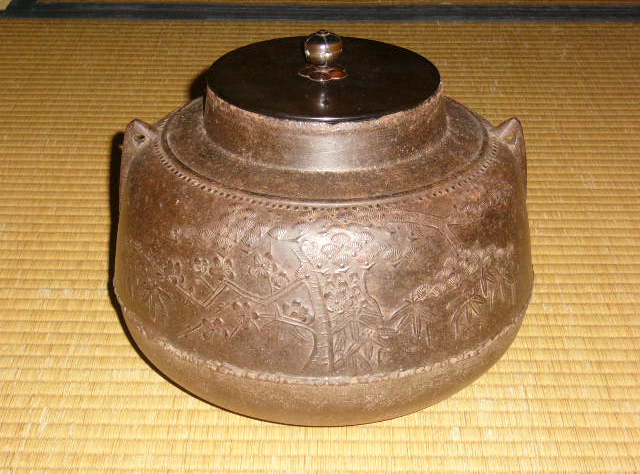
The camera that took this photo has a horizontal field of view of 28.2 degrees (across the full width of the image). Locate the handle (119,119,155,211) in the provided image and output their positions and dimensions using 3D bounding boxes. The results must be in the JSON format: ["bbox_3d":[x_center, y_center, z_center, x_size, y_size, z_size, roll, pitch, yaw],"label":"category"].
[{"bbox_3d":[-0.112,-0.046,0.786,0.024,0.058,0.017,0,28,0],"label":"handle"}]

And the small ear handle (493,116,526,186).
[{"bbox_3d":[0.117,-0.051,0.784,0.023,0.048,0.017,0,28,0],"label":"small ear handle"}]

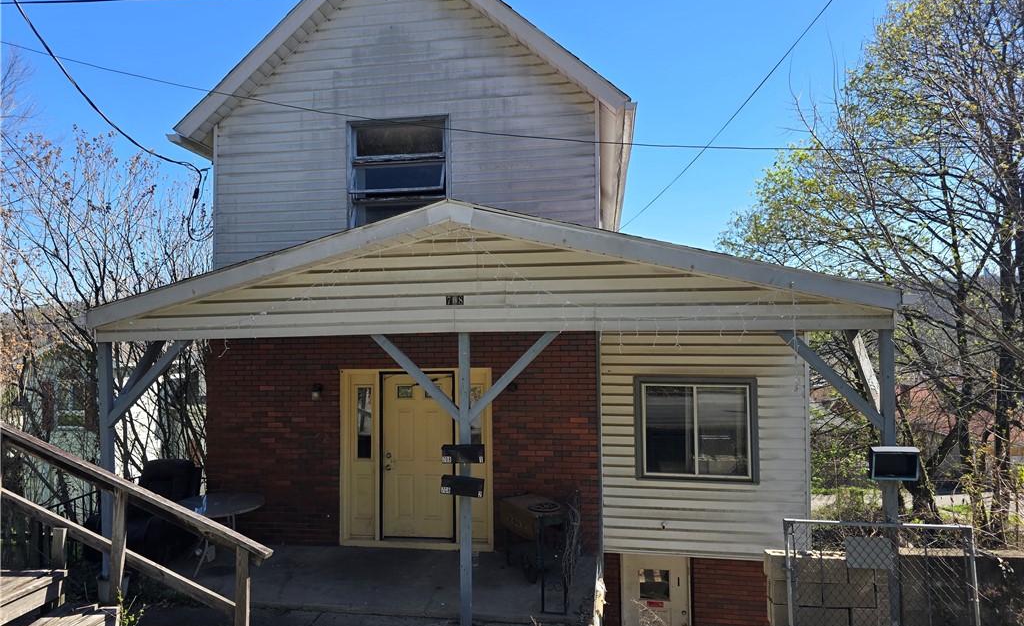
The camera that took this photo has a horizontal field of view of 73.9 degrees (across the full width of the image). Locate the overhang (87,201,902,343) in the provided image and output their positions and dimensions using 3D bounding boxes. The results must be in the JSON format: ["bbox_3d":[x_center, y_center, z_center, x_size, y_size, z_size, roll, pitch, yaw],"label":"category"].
[{"bbox_3d":[-0.347,-0.363,7.018,7.284,1.152,2.100,-1,-3,10],"label":"overhang"}]

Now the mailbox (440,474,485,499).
[{"bbox_3d":[-0.448,1.580,6.195,0.400,0.172,0.110,3,-2,10],"label":"mailbox"}]

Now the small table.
[{"bbox_3d":[-3.447,2.586,8.020,1.000,0.720,1.000,-1,-3,10],"label":"small table"}]

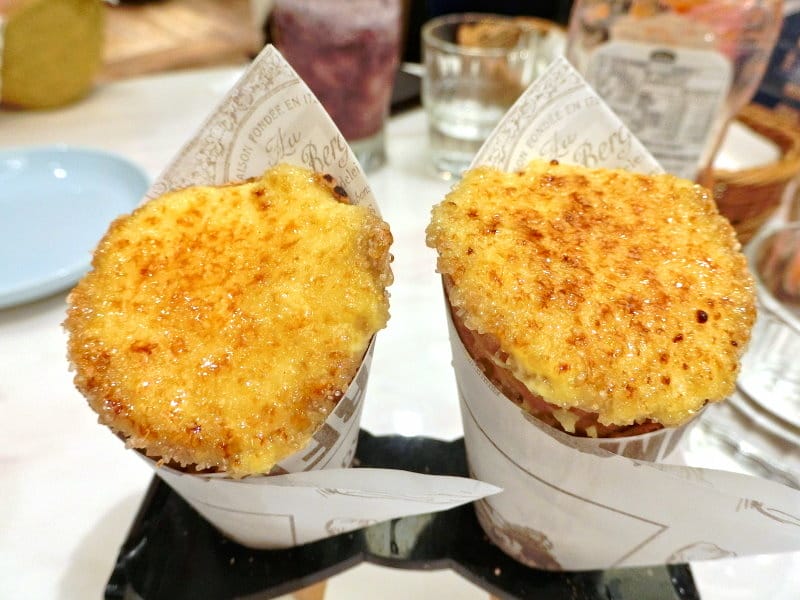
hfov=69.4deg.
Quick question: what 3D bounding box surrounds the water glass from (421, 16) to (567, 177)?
[{"bbox_3d":[0.058,-0.136,0.393,0.090,0.086,0.090,0,41,0],"label":"water glass"}]

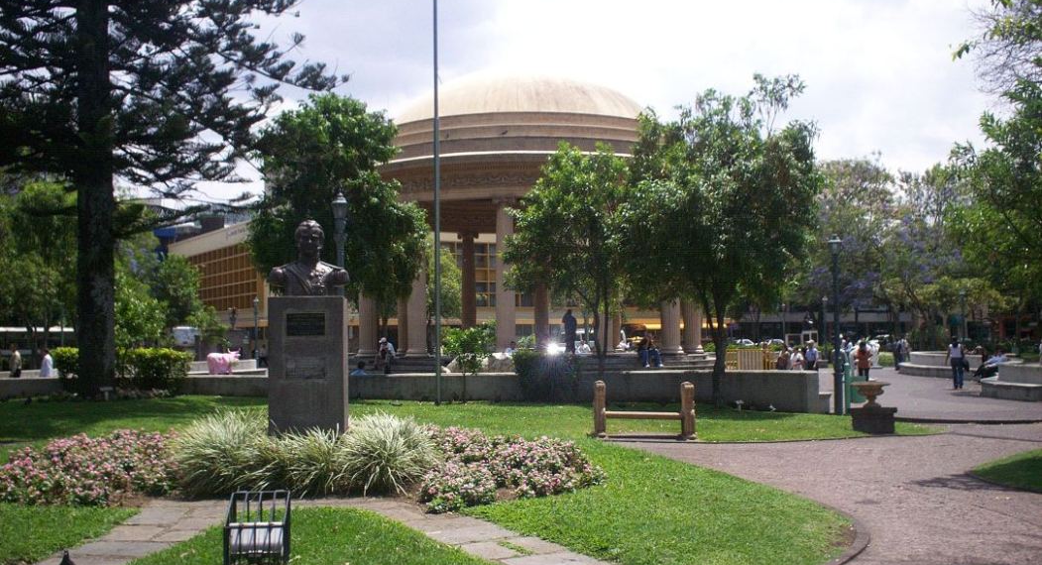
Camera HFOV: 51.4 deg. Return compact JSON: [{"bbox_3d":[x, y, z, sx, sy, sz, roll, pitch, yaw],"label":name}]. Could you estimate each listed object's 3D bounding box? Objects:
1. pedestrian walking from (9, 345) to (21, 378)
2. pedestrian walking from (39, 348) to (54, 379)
[{"bbox_3d":[-17.679,2.968,37.842,0.450,1.570,0.450,0,-3,-9],"label":"pedestrian walking"},{"bbox_3d":[-14.894,2.877,33.957,0.360,1.600,0.460,-1,-3,0],"label":"pedestrian walking"}]

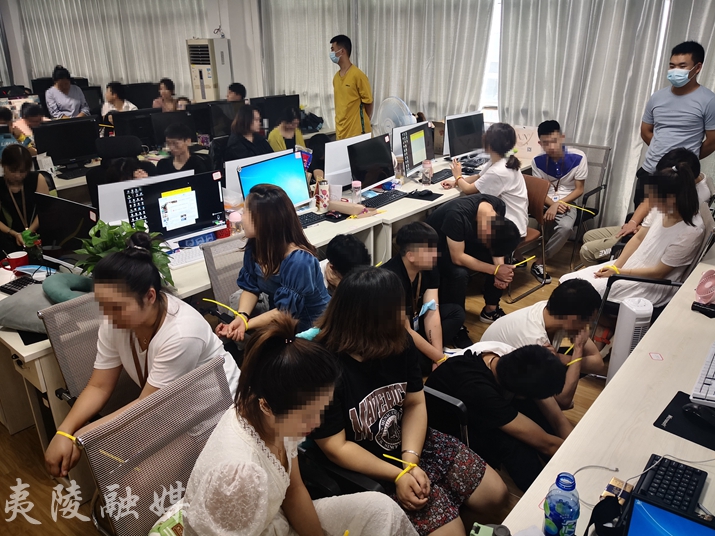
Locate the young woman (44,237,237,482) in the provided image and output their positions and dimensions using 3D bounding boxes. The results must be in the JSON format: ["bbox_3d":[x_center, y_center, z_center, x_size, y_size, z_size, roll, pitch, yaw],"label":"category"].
[{"bbox_3d":[-0.703,0.510,1.999,0.480,1.170,0.740,17,28,38],"label":"young woman"}]

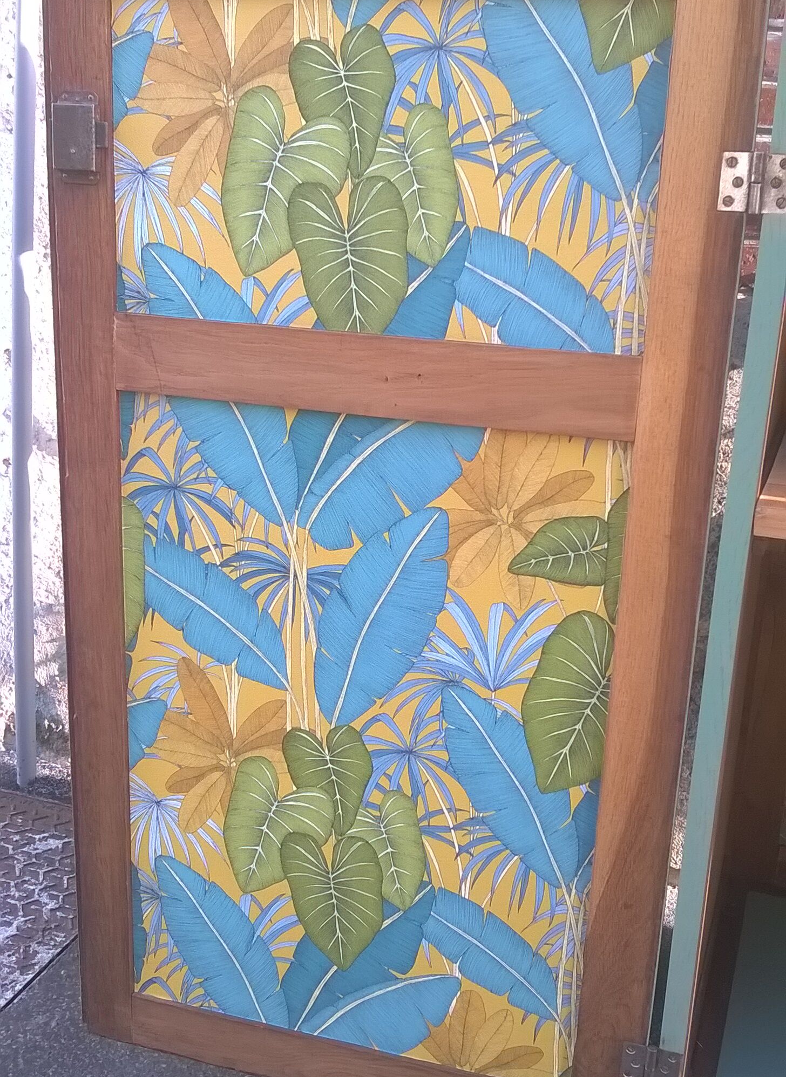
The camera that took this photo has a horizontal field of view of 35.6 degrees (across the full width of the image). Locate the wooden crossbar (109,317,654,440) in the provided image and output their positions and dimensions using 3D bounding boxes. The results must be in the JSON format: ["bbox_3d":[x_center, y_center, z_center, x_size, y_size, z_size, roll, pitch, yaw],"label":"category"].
[{"bbox_3d":[-0.027,-0.161,1.183,0.522,0.078,0.022,7,17,15],"label":"wooden crossbar"}]

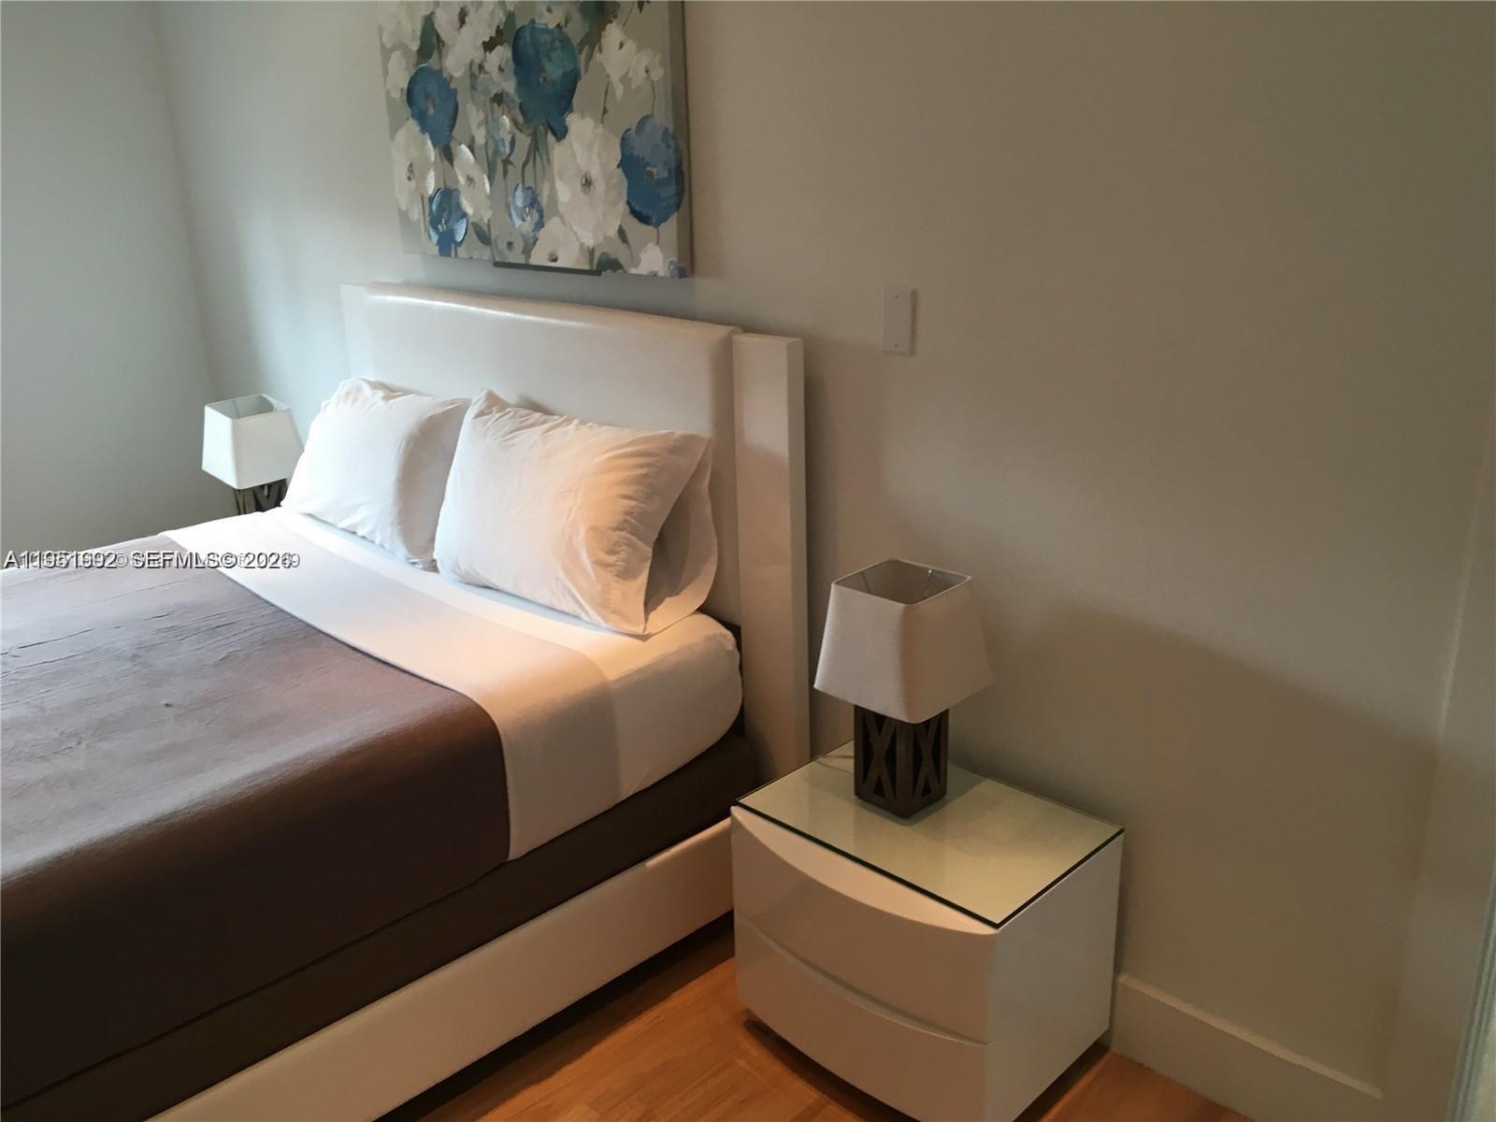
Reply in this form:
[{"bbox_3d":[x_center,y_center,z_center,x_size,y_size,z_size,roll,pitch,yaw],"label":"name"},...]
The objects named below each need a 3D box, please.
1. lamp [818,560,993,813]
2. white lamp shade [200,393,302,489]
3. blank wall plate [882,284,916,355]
[{"bbox_3d":[0.260,0.218,2.107,0.223,0.390,0.223,-18,24,-42],"label":"lamp"},{"bbox_3d":[-1.413,-0.347,3.570,0.223,0.190,0.223,-18,30,-42],"label":"white lamp shade"},{"bbox_3d":[0.260,-0.414,2.170,0.070,0.115,0.006,16,25,42],"label":"blank wall plate"}]

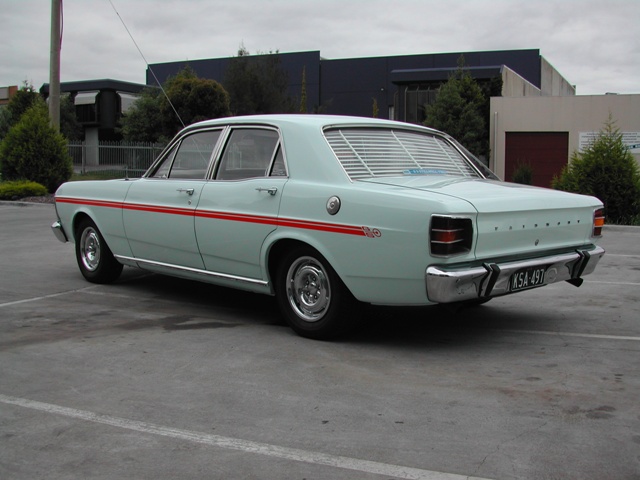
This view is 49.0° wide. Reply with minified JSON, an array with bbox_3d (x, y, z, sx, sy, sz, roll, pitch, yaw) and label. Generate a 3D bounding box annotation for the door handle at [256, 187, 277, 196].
[{"bbox_3d":[-0.327,-0.292,4.201,0.050,0.050,0.188,-5,7,-43],"label":"door handle"}]

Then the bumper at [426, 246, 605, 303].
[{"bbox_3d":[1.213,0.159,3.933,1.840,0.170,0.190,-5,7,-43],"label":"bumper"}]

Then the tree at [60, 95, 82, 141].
[{"bbox_3d":[-14.432,-6.120,40.000,1.822,4.327,1.822,0,5,0],"label":"tree"}]

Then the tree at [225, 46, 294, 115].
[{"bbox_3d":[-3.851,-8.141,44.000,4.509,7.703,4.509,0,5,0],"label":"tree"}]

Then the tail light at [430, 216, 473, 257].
[{"bbox_3d":[0.632,-0.018,3.394,0.250,0.190,0.110,-5,7,-43],"label":"tail light"}]

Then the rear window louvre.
[{"bbox_3d":[0.570,-0.549,4.551,1.250,0.440,0.090,-5,-38,-43],"label":"rear window louvre"}]

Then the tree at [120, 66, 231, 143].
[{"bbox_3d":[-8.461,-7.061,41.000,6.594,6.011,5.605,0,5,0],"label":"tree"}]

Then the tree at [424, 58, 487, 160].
[{"bbox_3d":[6.994,-6.123,36.000,3.279,6.456,3.279,0,5,0],"label":"tree"}]

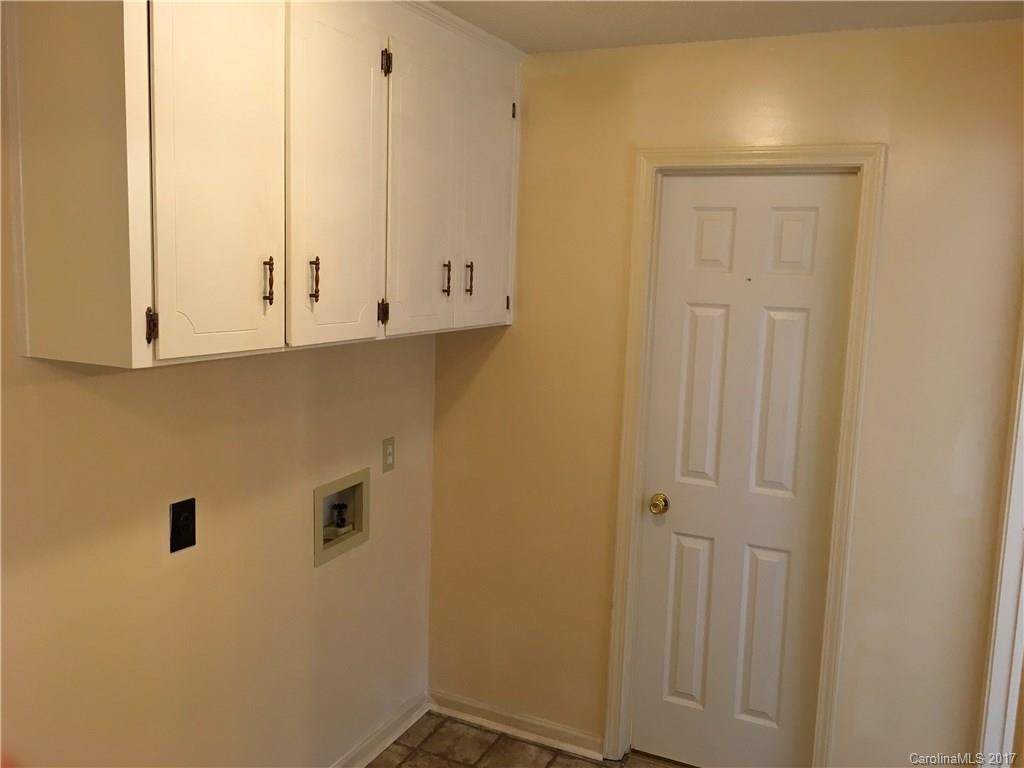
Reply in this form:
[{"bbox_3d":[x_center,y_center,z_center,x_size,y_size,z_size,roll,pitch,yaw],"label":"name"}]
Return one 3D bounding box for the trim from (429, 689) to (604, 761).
[{"bbox_3d":[-0.004,1.265,3.201,0.725,0.070,0.023,6,9,24],"label":"trim"}]

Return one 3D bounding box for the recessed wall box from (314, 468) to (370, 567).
[{"bbox_3d":[-0.569,0.418,2.746,0.088,0.247,0.287,6,9,24],"label":"recessed wall box"}]

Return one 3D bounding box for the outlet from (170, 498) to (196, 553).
[{"bbox_3d":[-0.808,0.350,2.108,0.011,0.121,0.077,6,9,24],"label":"outlet"}]

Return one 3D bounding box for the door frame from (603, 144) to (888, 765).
[{"bbox_3d":[0.723,0.319,2.808,0.744,2.102,0.128,6,9,24],"label":"door frame"}]

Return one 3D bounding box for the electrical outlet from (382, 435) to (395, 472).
[{"bbox_3d":[-0.419,0.244,2.936,0.010,0.113,0.069,6,9,24],"label":"electrical outlet"}]

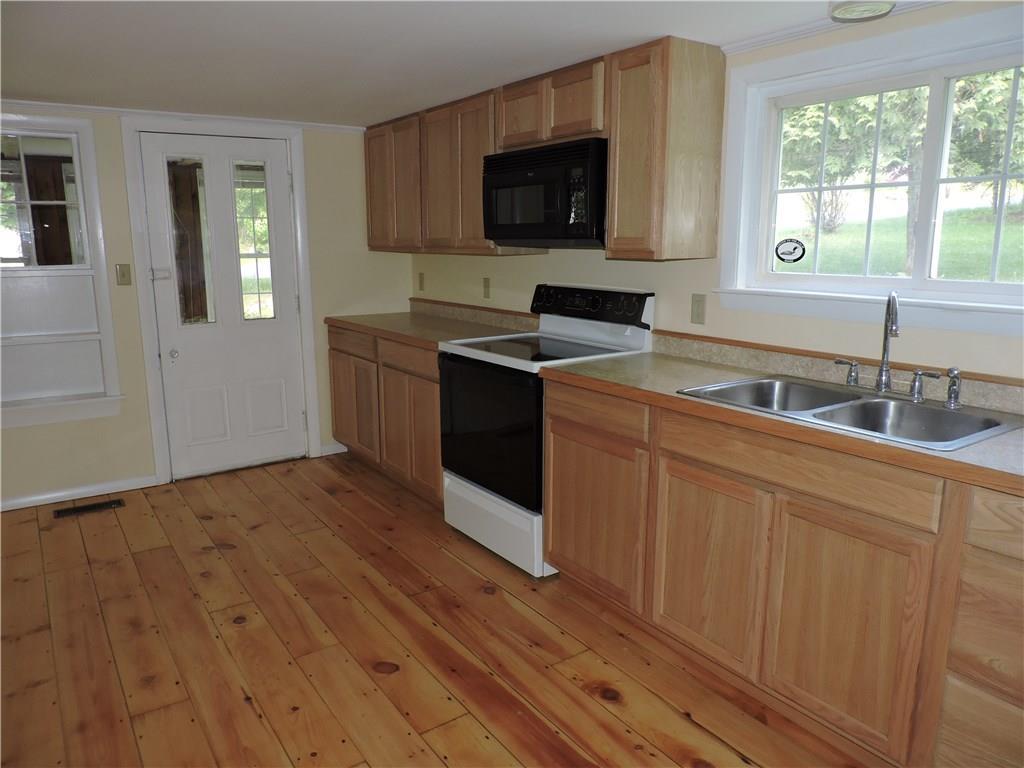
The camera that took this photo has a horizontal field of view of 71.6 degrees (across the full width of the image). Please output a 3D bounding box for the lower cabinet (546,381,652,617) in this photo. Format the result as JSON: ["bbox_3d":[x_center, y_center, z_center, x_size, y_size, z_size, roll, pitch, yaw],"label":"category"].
[{"bbox_3d":[0.537,0.409,2.752,0.621,0.865,0.582,-8,14,-34],"label":"lower cabinet"}]

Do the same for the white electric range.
[{"bbox_3d":[0.123,0.152,3.274,0.650,1.157,0.775,-8,14,-34],"label":"white electric range"}]

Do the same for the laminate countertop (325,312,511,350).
[{"bbox_3d":[-0.508,-0.322,4.106,0.630,0.038,1.471,-8,14,-34],"label":"laminate countertop"}]

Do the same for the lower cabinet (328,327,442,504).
[{"bbox_3d":[-0.508,0.119,4.207,0.621,0.865,1.450,-8,14,-34],"label":"lower cabinet"}]

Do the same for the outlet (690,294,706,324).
[{"bbox_3d":[0.745,-0.299,2.852,0.010,0.122,0.076,-8,14,-34],"label":"outlet"}]

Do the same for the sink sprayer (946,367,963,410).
[{"bbox_3d":[1.306,0.009,2.093,0.048,0.118,0.043,-8,14,-35],"label":"sink sprayer"}]

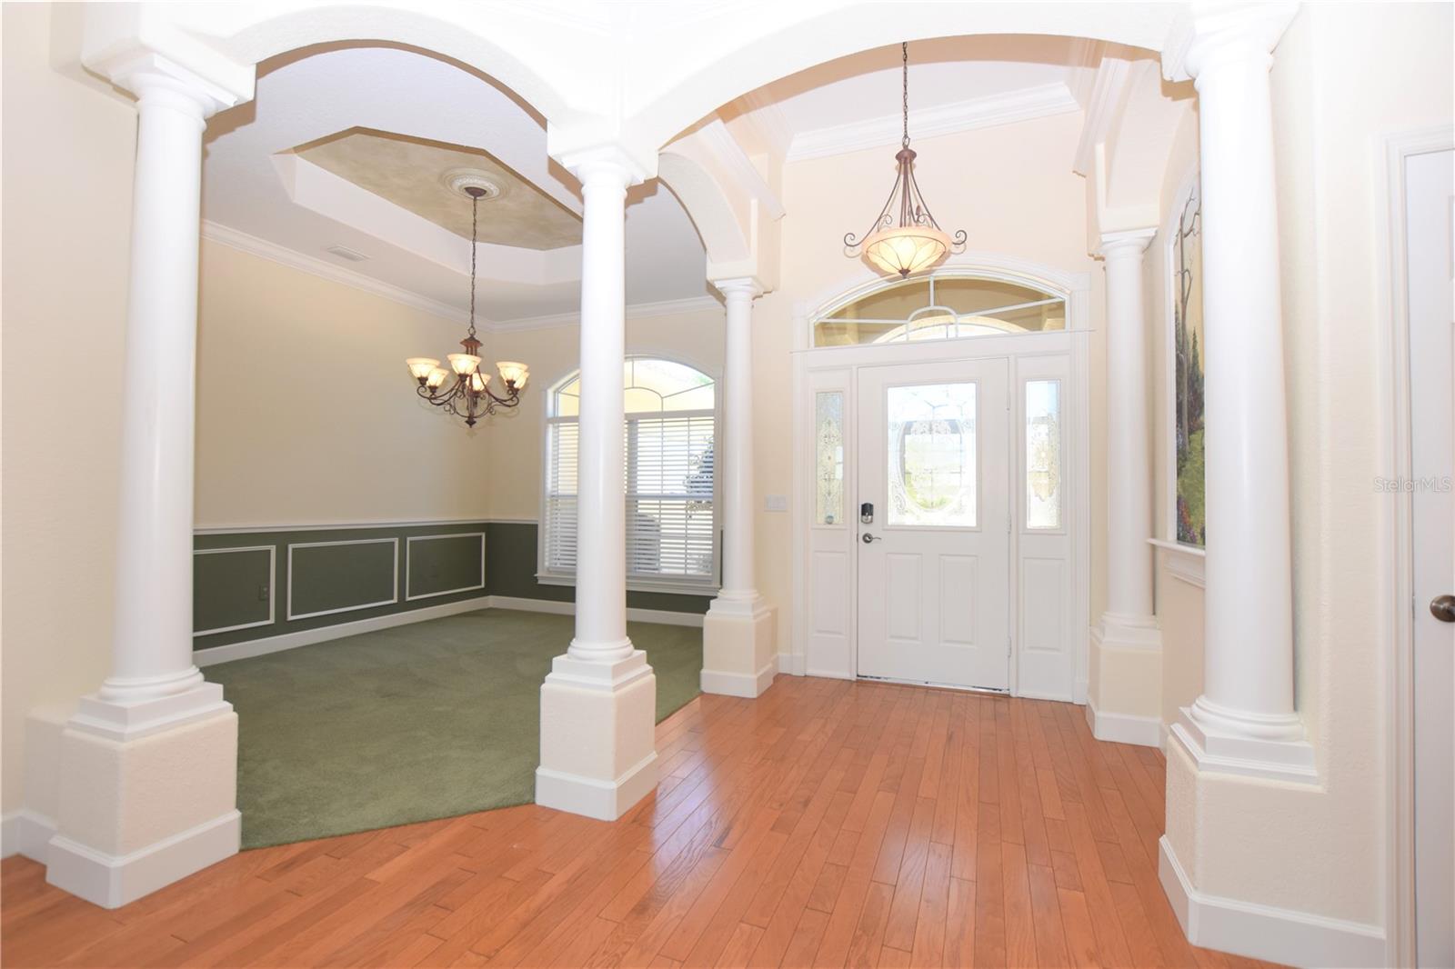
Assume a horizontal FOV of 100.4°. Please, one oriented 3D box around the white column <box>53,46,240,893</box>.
[{"bbox_3d":[-1.818,-0.057,1.945,0.365,2.520,0.330,0,-1,21],"label":"white column"}]

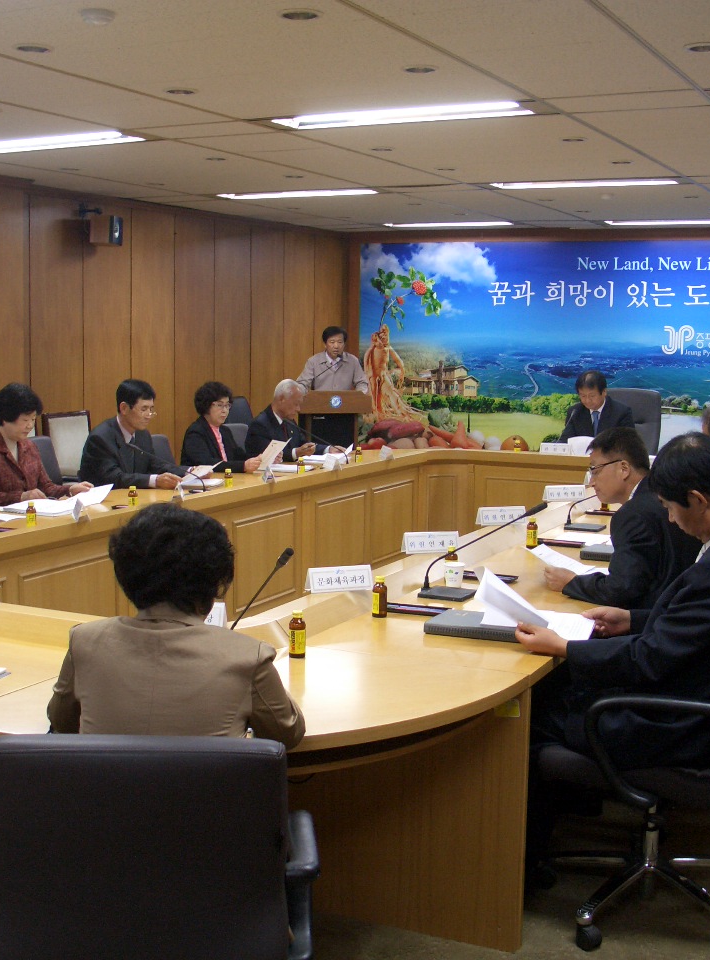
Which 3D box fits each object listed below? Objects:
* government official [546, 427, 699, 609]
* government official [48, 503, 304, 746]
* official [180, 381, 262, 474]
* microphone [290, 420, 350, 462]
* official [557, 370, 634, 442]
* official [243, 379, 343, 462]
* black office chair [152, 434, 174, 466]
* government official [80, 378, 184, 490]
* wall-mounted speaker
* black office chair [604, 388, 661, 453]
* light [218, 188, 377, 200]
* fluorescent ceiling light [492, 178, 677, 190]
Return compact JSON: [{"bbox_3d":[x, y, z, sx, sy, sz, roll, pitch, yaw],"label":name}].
[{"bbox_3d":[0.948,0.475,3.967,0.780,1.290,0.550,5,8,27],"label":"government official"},{"bbox_3d":[-0.368,0.649,2.576,0.540,1.240,0.740,1,7,-1],"label":"government official"},{"bbox_3d":[-0.738,0.041,7.273,0.760,1.240,0.530,7,10,38],"label":"official"},{"bbox_3d":[-0.207,-0.234,7.593,0.420,0.290,0.140,5,8,27],"label":"microphone"},{"bbox_3d":[1.675,-0.122,8.682,0.560,1.320,0.780,5,8,29],"label":"official"},{"bbox_3d":[-0.419,-0.054,8.100,0.800,1.250,0.540,5,8,30],"label":"official"},{"bbox_3d":[-1.095,0.220,6.891,0.680,0.970,0.620,6,9,33],"label":"black office chair"},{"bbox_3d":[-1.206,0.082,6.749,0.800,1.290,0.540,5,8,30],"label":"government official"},{"bbox_3d":[-1.886,-1.891,9.261,0.190,0.220,0.190,6,8,9],"label":"wall-mounted speaker"},{"bbox_3d":[1.870,-0.078,8.912,0.660,1.180,0.700,5,8,29],"label":"black office chair"},{"bbox_3d":[-0.424,-2.109,8.996,1.270,0.090,0.300,5,8,27],"label":"light"},{"bbox_3d":[1.536,-2.036,8.267,1.270,0.080,0.280,5,8,27],"label":"fluorescent ceiling light"}]

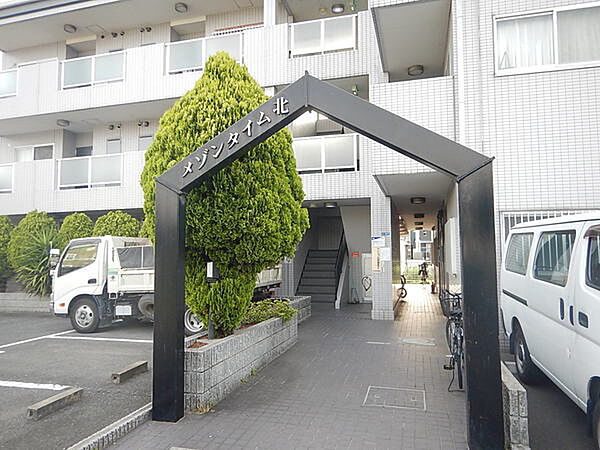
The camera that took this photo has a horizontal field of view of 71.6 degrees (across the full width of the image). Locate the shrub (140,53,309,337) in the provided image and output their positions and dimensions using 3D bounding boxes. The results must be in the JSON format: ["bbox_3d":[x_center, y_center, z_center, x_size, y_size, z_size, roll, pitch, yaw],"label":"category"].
[{"bbox_3d":[-0.895,-0.419,5.070,2.020,3.475,1.950,-1,-4,15],"label":"shrub"}]

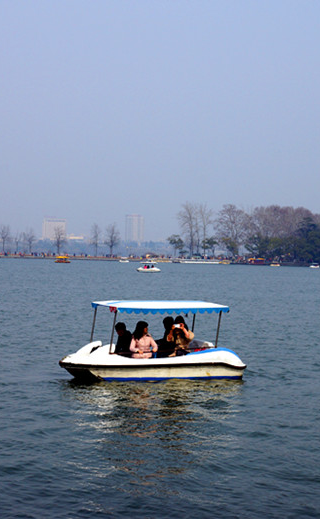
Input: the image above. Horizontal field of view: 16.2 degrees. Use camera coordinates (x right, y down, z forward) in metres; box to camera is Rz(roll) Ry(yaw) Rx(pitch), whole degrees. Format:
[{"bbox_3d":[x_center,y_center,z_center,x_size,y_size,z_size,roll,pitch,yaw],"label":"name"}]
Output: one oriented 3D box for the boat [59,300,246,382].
[{"bbox_3d":[-0.162,1.537,21.500,3.450,1.500,1.600,1,0,-19],"label":"boat"}]

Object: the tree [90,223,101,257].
[{"bbox_3d":[-25.779,-7.794,450.000,4.500,13.990,4.500,1,0,0],"label":"tree"}]

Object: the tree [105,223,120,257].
[{"bbox_3d":[-18.985,-7.794,450.000,6.400,13.990,6.400,1,0,0],"label":"tree"}]

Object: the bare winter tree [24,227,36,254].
[{"bbox_3d":[-54.634,-7.805,475.000,5.200,12.230,5.200,1,0,0],"label":"bare winter tree"}]

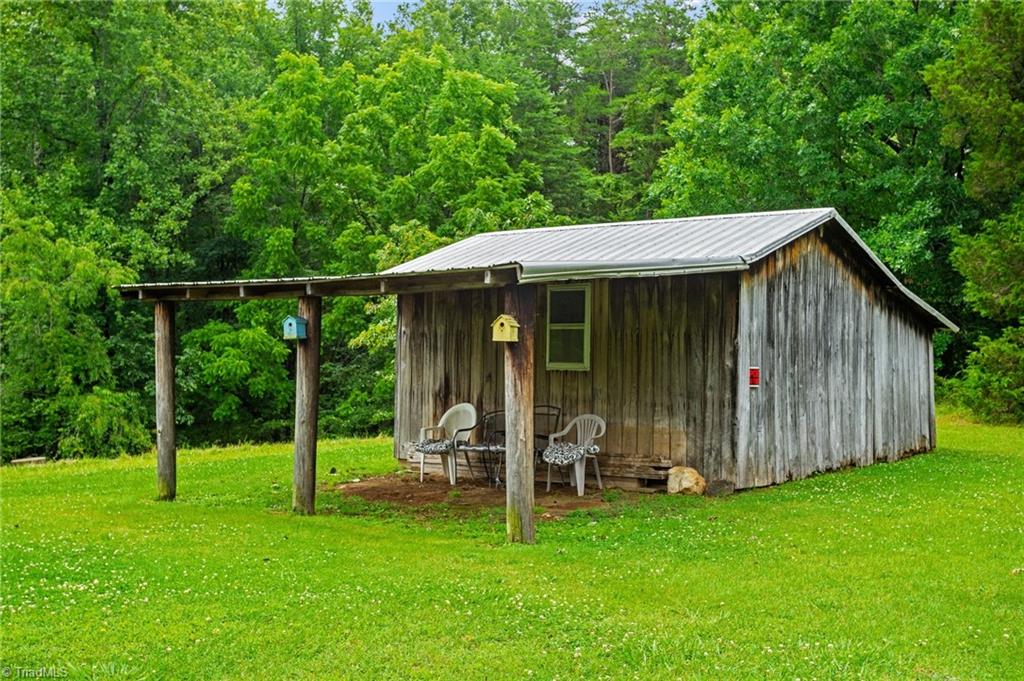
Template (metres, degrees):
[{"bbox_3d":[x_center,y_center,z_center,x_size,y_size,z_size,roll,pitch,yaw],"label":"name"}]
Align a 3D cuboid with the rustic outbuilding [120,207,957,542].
[{"bbox_3d":[1.316,-0.016,15.043,5.756,3.313,11.447,0,0,38],"label":"rustic outbuilding"}]

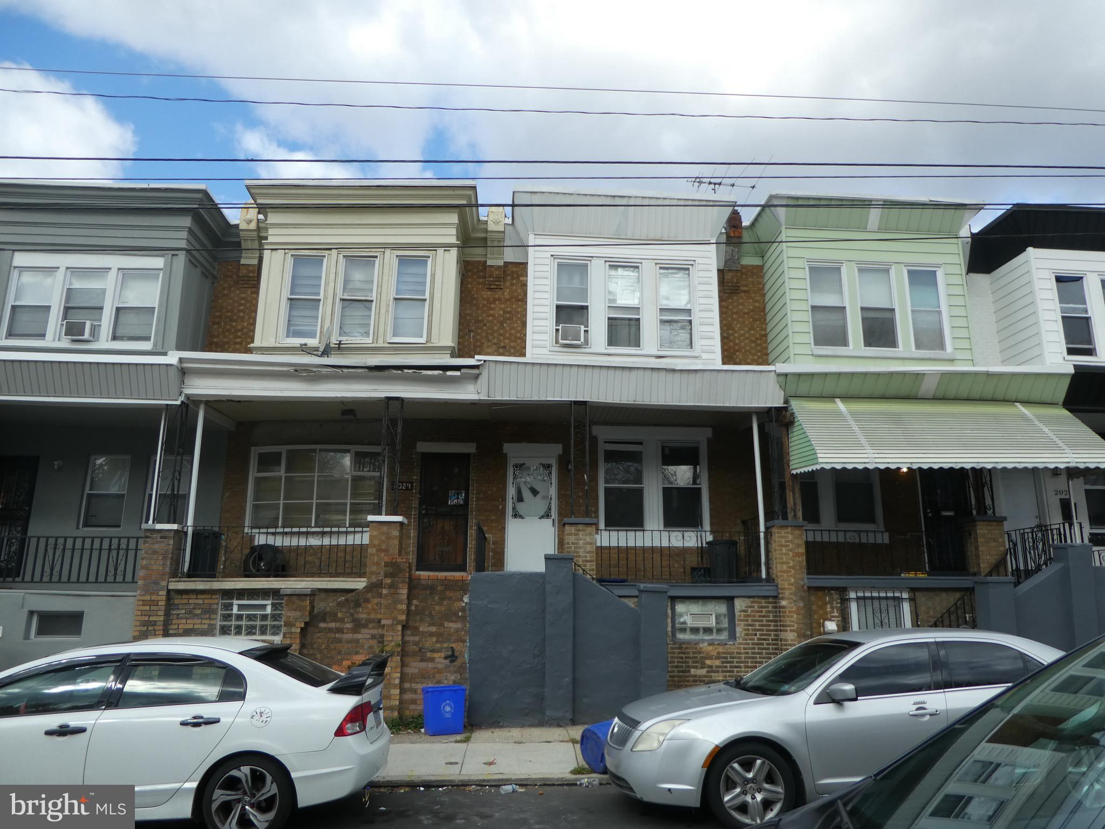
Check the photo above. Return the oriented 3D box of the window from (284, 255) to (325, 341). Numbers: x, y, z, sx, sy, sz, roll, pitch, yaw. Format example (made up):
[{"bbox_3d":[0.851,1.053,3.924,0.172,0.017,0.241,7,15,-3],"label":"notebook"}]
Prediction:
[{"bbox_3d":[-4.178,-1.974,12.941,0.602,1.558,0.120,1,-13,-4],"label":"window"}]

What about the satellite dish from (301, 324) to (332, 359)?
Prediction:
[{"bbox_3d":[-3.806,-1.176,12.351,0.460,0.530,0.460,9,-16,-32],"label":"satellite dish"}]

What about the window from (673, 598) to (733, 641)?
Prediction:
[{"bbox_3d":[2.237,3.033,11.340,0.921,0.630,0.120,1,-13,-4],"label":"window"}]

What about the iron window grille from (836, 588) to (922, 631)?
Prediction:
[{"bbox_3d":[4.894,3.027,11.505,1.150,0.820,0.120,1,-13,-3],"label":"iron window grille"}]

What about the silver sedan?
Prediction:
[{"bbox_3d":[2.862,2.612,6.671,4.800,1.450,1.840,1,-13,-3],"label":"silver sedan"}]

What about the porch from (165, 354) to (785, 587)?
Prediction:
[{"bbox_3d":[-1.081,1.048,12.448,9.150,3.450,2.000,1,-13,-3],"label":"porch"}]

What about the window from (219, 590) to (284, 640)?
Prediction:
[{"bbox_3d":[-4.390,2.929,11.179,0.940,0.710,0.120,1,-13,-3],"label":"window"}]

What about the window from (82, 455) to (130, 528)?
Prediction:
[{"bbox_3d":[-7.680,1.327,13.187,0.667,1.273,0.120,1,-13,-4],"label":"window"}]

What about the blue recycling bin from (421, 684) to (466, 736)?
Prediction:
[{"bbox_3d":[-1.336,3.631,9.421,0.480,0.535,0.360,6,-14,-23],"label":"blue recycling bin"}]

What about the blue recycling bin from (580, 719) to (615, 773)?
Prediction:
[{"bbox_3d":[0.640,3.225,7.499,0.600,0.500,0.500,1,-11,-32],"label":"blue recycling bin"}]

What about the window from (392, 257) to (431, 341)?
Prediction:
[{"bbox_3d":[-2.551,-2.083,13.753,0.645,1.630,0.110,1,-13,-2],"label":"window"}]

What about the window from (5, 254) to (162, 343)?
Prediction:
[{"bbox_3d":[-7.755,-1.893,12.675,2.409,1.603,0.160,1,-13,-4],"label":"window"}]

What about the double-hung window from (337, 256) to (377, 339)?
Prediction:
[{"bbox_3d":[-3.498,-2.082,13.720,0.650,1.630,0.110,1,-13,-2],"label":"double-hung window"}]

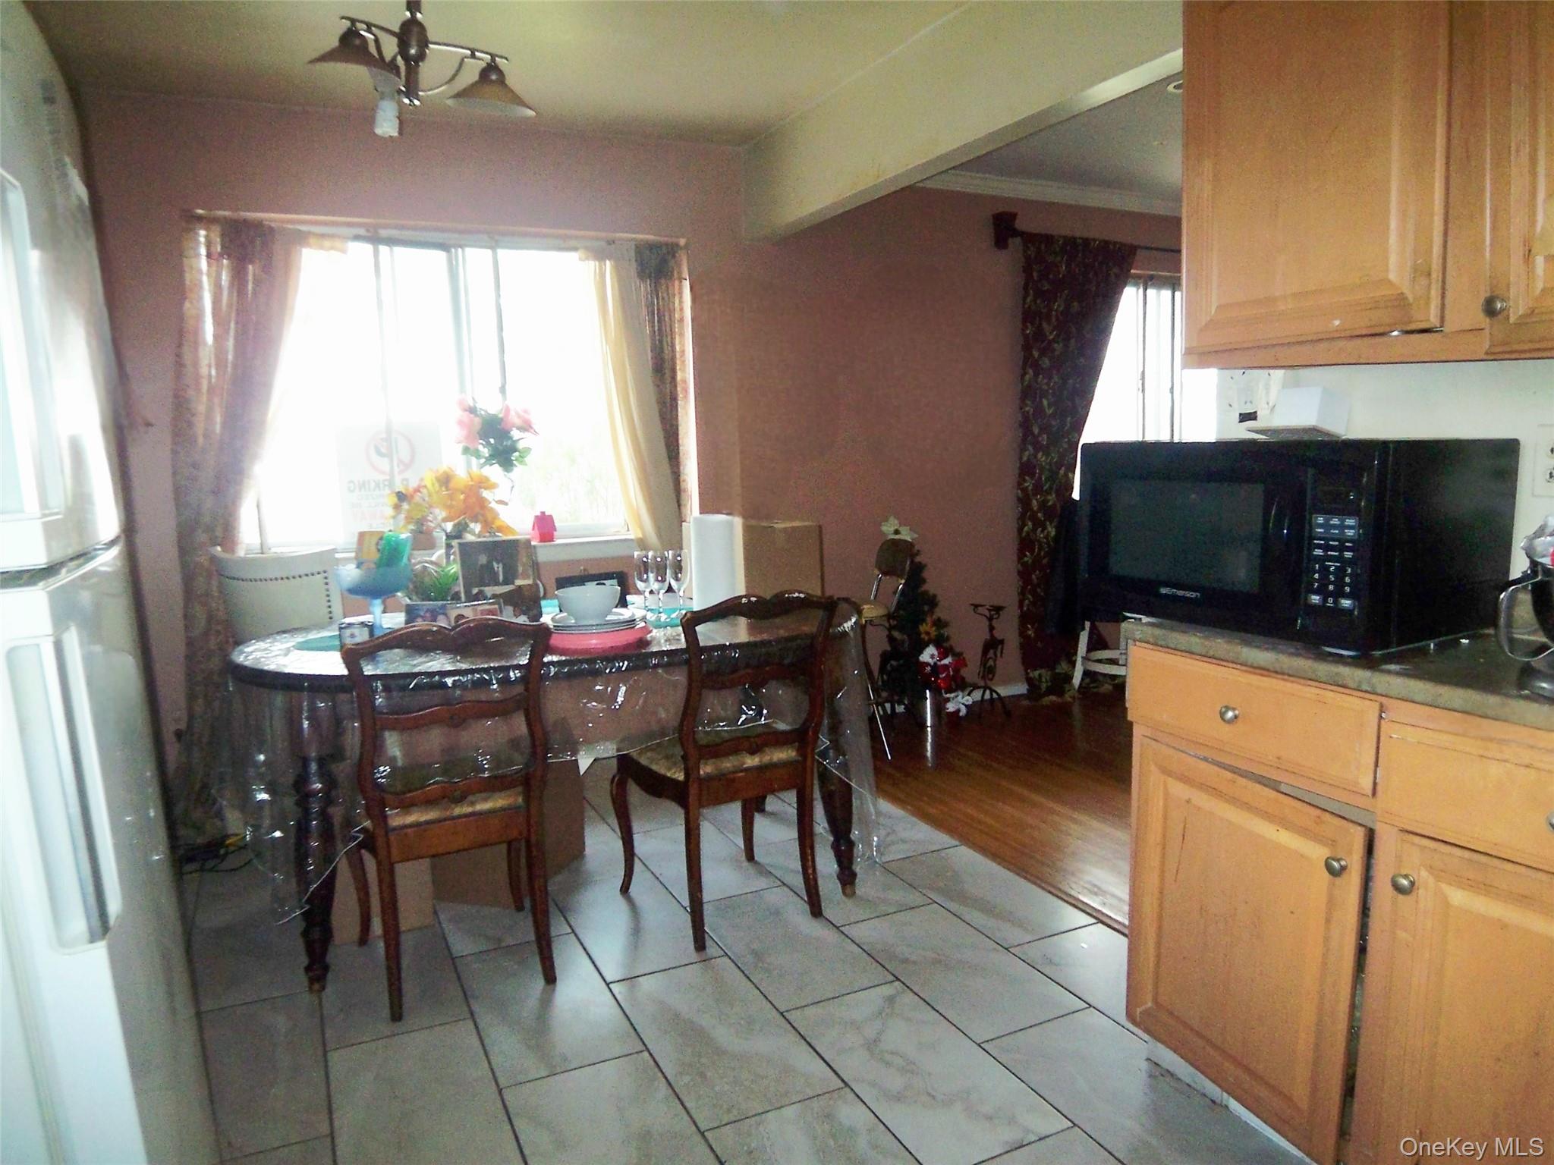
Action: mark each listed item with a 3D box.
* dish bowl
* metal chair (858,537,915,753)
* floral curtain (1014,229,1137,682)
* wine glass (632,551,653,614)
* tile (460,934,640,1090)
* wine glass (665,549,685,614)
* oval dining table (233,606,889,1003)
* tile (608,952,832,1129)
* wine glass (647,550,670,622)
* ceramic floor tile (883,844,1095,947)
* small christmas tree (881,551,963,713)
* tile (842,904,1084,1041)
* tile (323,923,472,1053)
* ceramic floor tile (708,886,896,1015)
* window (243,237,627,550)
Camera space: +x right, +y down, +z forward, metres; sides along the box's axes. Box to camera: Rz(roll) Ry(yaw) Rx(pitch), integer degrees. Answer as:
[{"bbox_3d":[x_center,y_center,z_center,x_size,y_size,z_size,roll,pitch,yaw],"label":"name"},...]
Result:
[{"bbox_3d":[-0.481,0.060,2.648,0.168,0.080,0.168,-2,7,0],"label":"dish bowl"},{"bbox_3d":[0.230,0.257,4.171,0.500,0.880,0.430,-4,8,-17],"label":"metal chair"},{"bbox_3d":[1.455,-0.537,4.992,0.710,2.170,0.130,-5,9,-26],"label":"floral curtain"},{"bbox_3d":[-0.378,0.003,2.996,0.060,0.188,0.060,-5,8,-25],"label":"wine glass"},{"bbox_3d":[-0.538,0.963,2.365,0.304,0.012,0.608,-5,8,-25],"label":"tile"},{"bbox_3d":[-0.283,0.000,2.994,0.060,0.188,0.060,-5,8,-25],"label":"wine glass"},{"bbox_3d":[-0.572,0.495,2.937,1.680,0.775,1.000,-4,8,-20],"label":"oval dining table"},{"bbox_3d":[-0.128,0.968,2.214,0.304,0.012,0.608,-5,8,-25],"label":"tile"},{"bbox_3d":[-0.328,0.008,2.943,0.060,0.188,0.060,-5,8,-25],"label":"wine glass"},{"bbox_3d":[0.574,0.869,2.884,0.298,0.010,0.600,-5,9,-26],"label":"ceramic floor tile"},{"bbox_3d":[0.628,0.216,4.511,0.400,0.780,0.390,-1,8,0],"label":"small christmas tree"},{"bbox_3d":[0.428,0.926,2.493,0.303,0.010,0.600,-5,9,-26],"label":"tile"},{"bbox_3d":[-0.946,0.958,2.514,0.304,0.012,0.608,-5,8,-25],"label":"tile"},{"bbox_3d":[0.018,0.917,2.632,0.303,0.010,0.600,-5,9,-26],"label":"ceramic floor tile"},{"bbox_3d":[-1.242,-0.692,3.874,1.500,1.130,0.100,-5,8,-25],"label":"window"}]

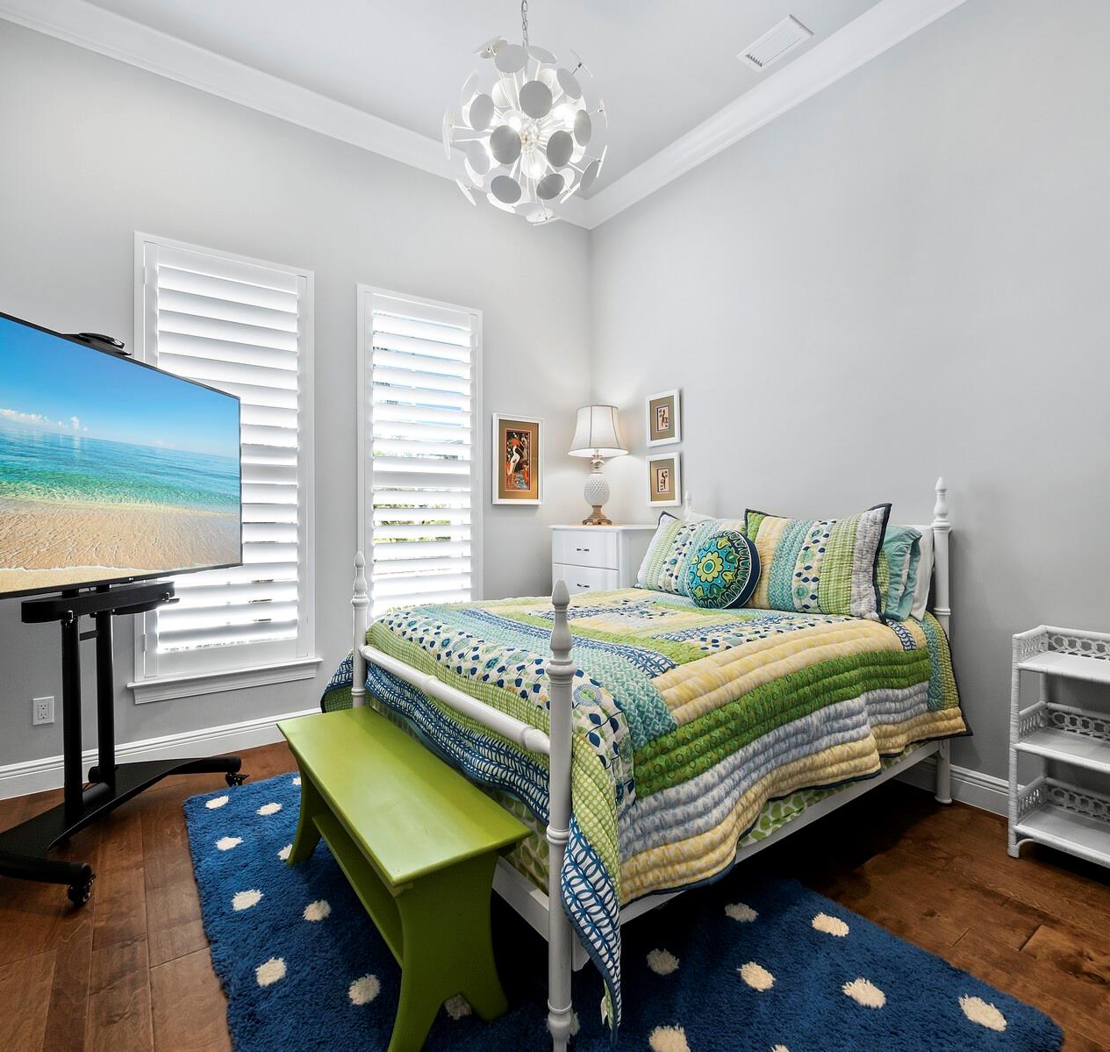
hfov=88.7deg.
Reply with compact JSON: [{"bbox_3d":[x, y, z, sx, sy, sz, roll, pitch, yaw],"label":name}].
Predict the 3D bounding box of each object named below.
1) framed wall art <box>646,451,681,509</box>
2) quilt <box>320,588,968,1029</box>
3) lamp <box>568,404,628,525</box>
[{"bbox_3d":[0.704,-0.294,3.647,0.025,0.335,0.270,-1,1,-37],"label":"framed wall art"},{"bbox_3d":[0.350,0.720,2.356,2.010,0.695,1.612,-1,1,-36],"label":"quilt"},{"bbox_3d":[0.284,-0.401,3.740,0.400,0.790,0.400,0,1,0],"label":"lamp"}]

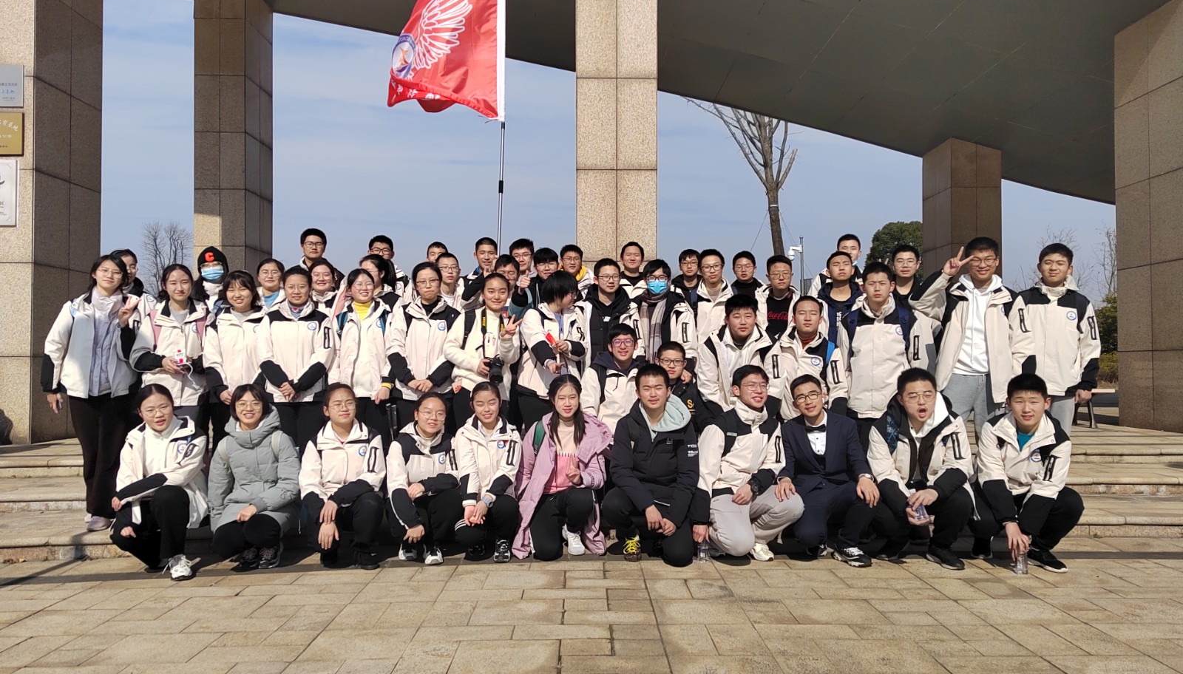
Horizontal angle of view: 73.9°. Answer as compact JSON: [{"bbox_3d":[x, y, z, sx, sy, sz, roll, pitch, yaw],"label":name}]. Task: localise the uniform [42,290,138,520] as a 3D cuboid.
[{"bbox_3d":[-3.007,0.385,4.750,0.540,1.380,0.400,0,-1,-25],"label":"uniform"}]

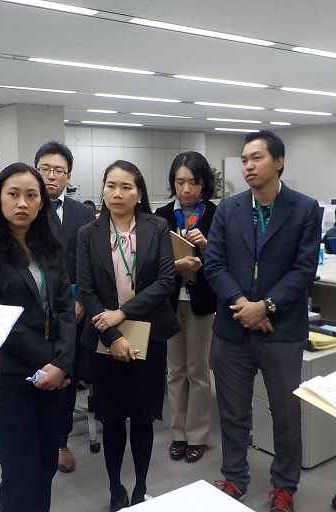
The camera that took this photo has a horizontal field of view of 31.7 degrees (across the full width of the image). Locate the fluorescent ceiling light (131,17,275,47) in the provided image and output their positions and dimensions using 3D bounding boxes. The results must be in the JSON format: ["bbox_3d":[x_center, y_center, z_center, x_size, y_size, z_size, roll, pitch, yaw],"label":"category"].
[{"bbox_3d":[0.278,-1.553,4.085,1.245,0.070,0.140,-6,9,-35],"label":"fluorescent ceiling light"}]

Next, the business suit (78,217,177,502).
[{"bbox_3d":[-0.181,0.472,2.712,0.470,1.359,0.340,-1,7,-1],"label":"business suit"}]

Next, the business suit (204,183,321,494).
[{"bbox_3d":[0.428,0.409,2.710,0.530,1.481,0.310,3,8,23],"label":"business suit"}]

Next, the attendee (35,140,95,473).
[{"bbox_3d":[-0.586,0.256,3.107,0.480,1.697,0.320,-1,7,-7],"label":"attendee"}]

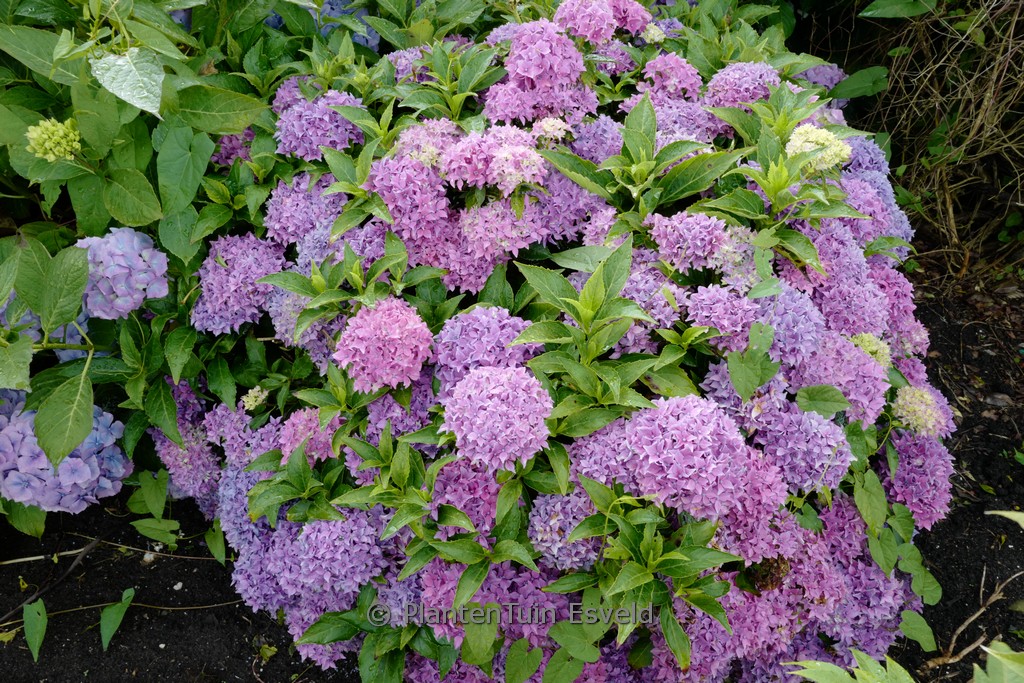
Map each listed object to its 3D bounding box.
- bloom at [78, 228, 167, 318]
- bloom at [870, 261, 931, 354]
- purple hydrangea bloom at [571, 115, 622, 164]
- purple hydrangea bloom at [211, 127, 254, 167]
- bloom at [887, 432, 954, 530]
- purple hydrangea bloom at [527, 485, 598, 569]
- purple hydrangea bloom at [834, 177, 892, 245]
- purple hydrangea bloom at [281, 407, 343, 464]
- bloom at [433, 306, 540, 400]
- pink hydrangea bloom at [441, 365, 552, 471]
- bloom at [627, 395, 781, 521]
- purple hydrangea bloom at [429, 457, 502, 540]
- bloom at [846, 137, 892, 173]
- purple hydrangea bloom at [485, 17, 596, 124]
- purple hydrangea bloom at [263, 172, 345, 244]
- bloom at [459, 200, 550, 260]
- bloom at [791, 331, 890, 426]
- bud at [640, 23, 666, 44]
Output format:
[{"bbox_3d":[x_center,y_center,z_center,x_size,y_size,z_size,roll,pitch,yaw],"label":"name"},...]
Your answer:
[{"bbox_3d":[-0.673,-0.119,1.380,0.155,0.140,0.150,0,35,0],"label":"bloom"},{"bbox_3d":[0.680,-0.057,1.420,0.140,0.140,0.140,0,37,0],"label":"bloom"},{"bbox_3d":[0.169,-0.398,1.570,0.115,0.100,0.115,0,35,0],"label":"purple hydrangea bloom"},{"bbox_3d":[-0.552,-0.385,1.580,0.110,0.095,0.110,0,37,0],"label":"purple hydrangea bloom"},{"bbox_3d":[0.727,0.250,1.420,0.130,0.160,0.140,0,36,0],"label":"bloom"},{"bbox_3d":[0.082,0.293,1.250,0.120,0.125,0.120,0,36,0],"label":"purple hydrangea bloom"},{"bbox_3d":[0.638,-0.242,1.450,0.125,0.125,0.130,0,37,0],"label":"purple hydrangea bloom"},{"bbox_3d":[-0.321,0.153,1.270,0.120,0.105,0.120,0,37,0],"label":"purple hydrangea bloom"},{"bbox_3d":[-0.039,0.017,1.210,0.160,0.130,0.150,0,37,0],"label":"bloom"},{"bbox_3d":[-0.023,0.115,1.200,0.165,0.150,0.160,0,36,0],"label":"pink hydrangea bloom"},{"bbox_3d":[0.273,0.168,1.160,0.200,0.165,0.180,0,36,0],"label":"bloom"},{"bbox_3d":[-0.067,0.228,1.170,0.125,0.120,0.125,0,37,0],"label":"purple hydrangea bloom"},{"bbox_3d":[0.748,-0.388,1.680,0.110,0.095,0.110,0,35,0],"label":"bloom"},{"bbox_3d":[0.061,-0.561,1.660,0.200,0.180,0.180,0,35,0],"label":"purple hydrangea bloom"},{"bbox_3d":[-0.360,-0.230,1.390,0.145,0.130,0.140,0,37,0],"label":"purple hydrangea bloom"},{"bbox_3d":[-0.015,-0.191,1.360,0.150,0.110,0.140,0,37,0],"label":"bloom"},{"bbox_3d":[0.559,0.061,1.360,0.165,0.145,0.155,0,36,0],"label":"bloom"},{"bbox_3d":[0.355,-0.773,2.000,0.066,0.050,0.062,0,36,0],"label":"bud"}]

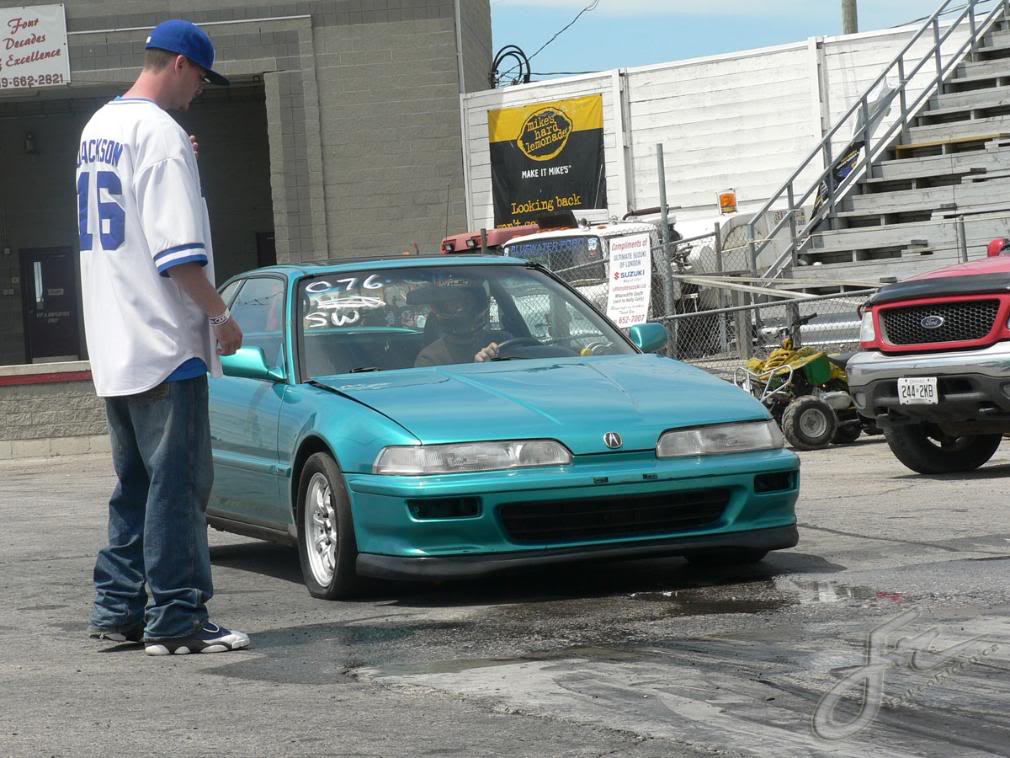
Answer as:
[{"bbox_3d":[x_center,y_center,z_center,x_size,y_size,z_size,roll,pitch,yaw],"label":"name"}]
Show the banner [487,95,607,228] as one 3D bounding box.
[{"bbox_3d":[0.660,-2.920,42.000,2.100,2.200,0.030,-3,1,39],"label":"banner"}]

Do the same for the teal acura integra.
[{"bbox_3d":[-0.408,0.167,12.158,1.730,1.310,4.390,-4,1,-21],"label":"teal acura integra"}]

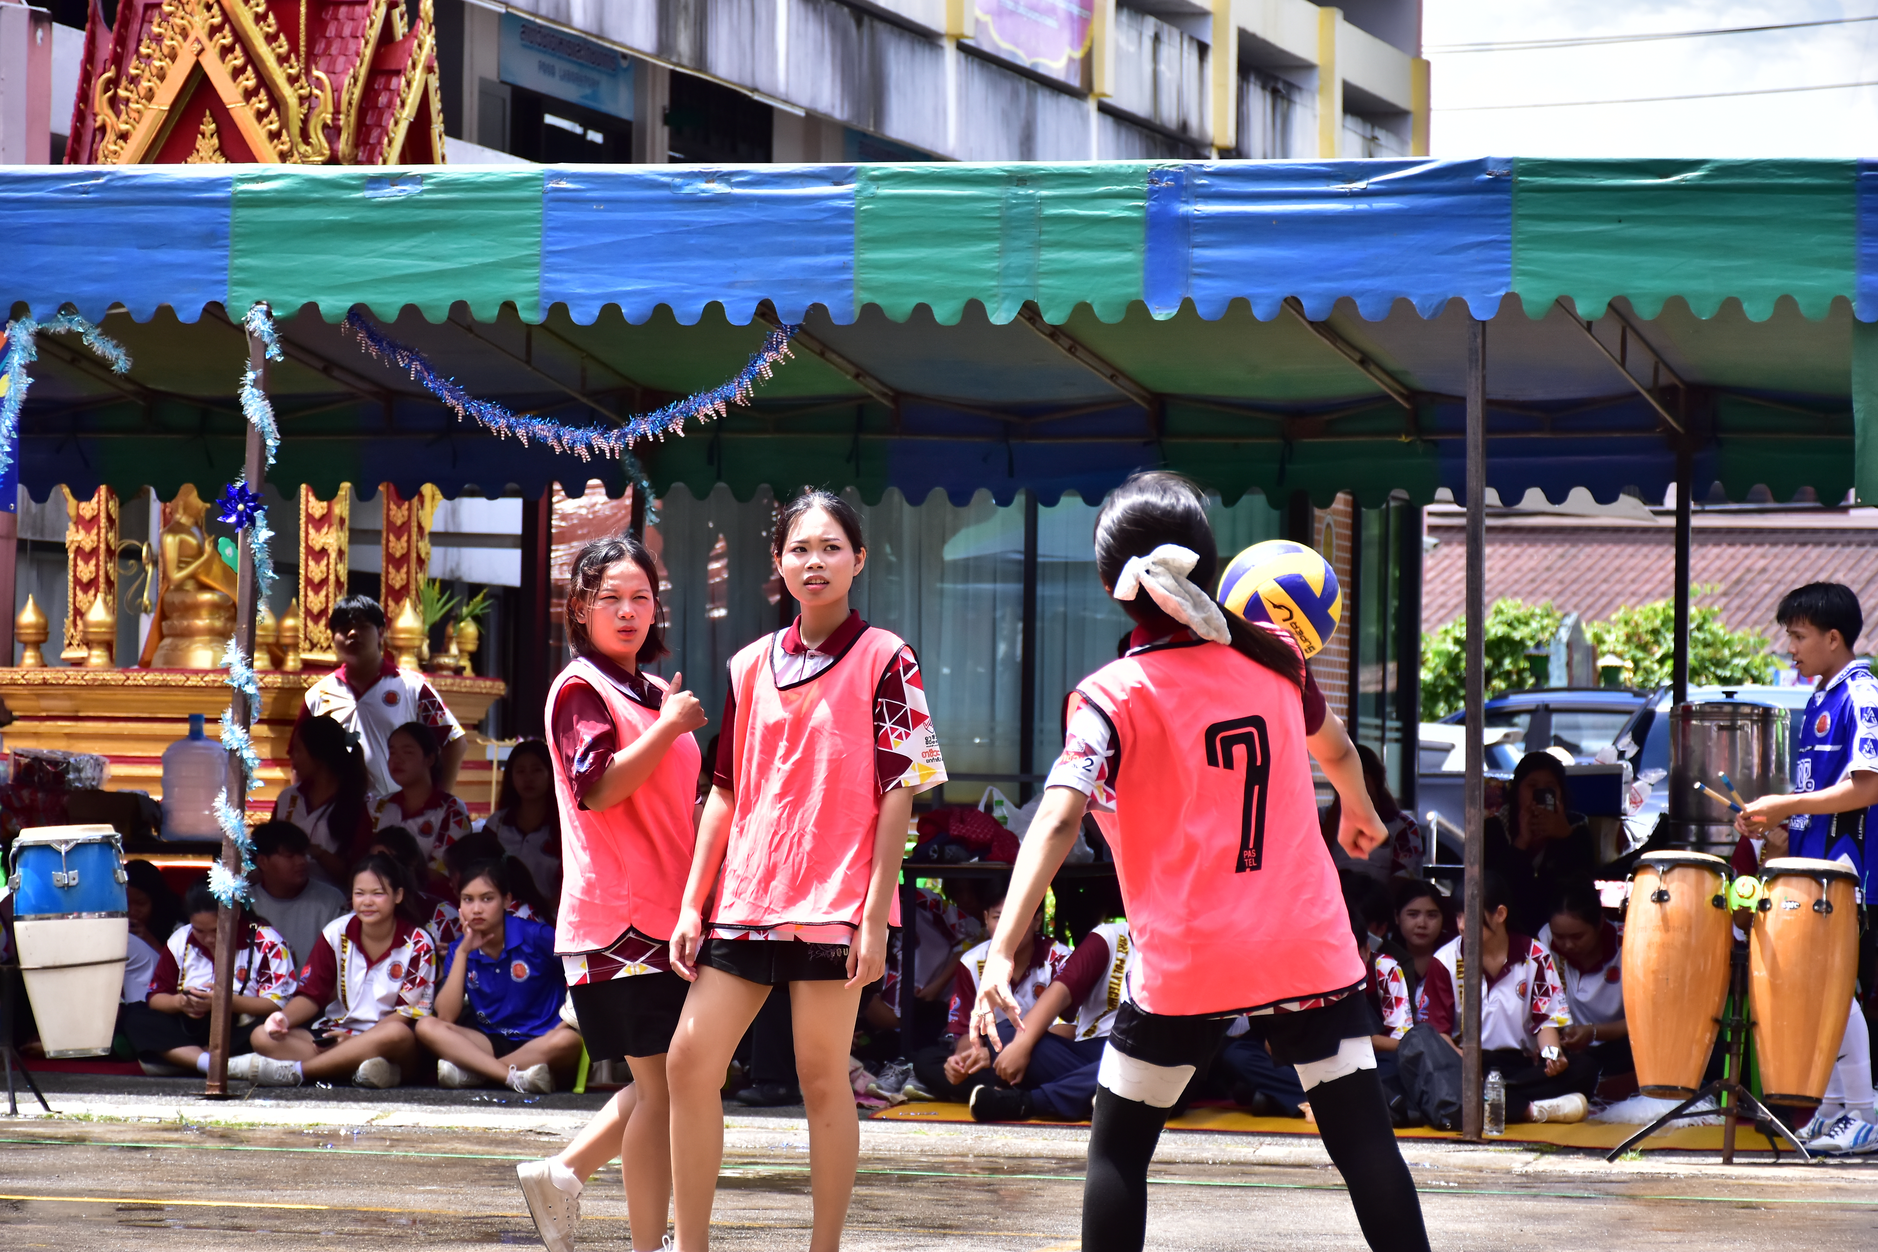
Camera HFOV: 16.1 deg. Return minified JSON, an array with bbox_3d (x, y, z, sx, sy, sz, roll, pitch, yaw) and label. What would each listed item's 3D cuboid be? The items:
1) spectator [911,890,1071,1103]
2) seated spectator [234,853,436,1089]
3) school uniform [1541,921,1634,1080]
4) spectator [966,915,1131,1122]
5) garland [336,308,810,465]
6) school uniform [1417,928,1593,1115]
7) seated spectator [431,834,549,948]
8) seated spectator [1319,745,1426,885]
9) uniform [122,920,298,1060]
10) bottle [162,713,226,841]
[{"bbox_3d":[0.221,1.245,22.400,0.620,0.750,0.650,1,-2,5],"label":"spectator"},{"bbox_3d":[-1.945,1.115,21.500,0.610,0.770,0.700,1,-1,14],"label":"seated spectator"},{"bbox_3d":[2.075,1.189,20.800,0.520,0.540,0.550,1,-2,20],"label":"school uniform"},{"bbox_3d":[0.453,1.091,20.350,0.620,0.820,0.700,0,-2,36],"label":"spectator"},{"bbox_3d":[-1.147,-0.758,20.600,1.460,0.500,0.130,0,-1,18],"label":"garland"},{"bbox_3d":[1.878,1.305,22.000,0.580,0.620,0.600,1,-2,10],"label":"school uniform"},{"bbox_3d":[-1.524,1.107,22.300,0.580,0.820,0.660,0,-1,30],"label":"seated spectator"},{"bbox_3d":[1.414,0.957,21.600,0.450,1.150,0.700,1,-2,20],"label":"seated spectator"},{"bbox_3d":[-2.334,1.179,21.200,0.560,0.470,0.520,1,-2,12],"label":"uniform"},{"bbox_3d":[-2.844,0.581,25.400,0.270,0.485,0.270,1,-2,0],"label":"bottle"}]

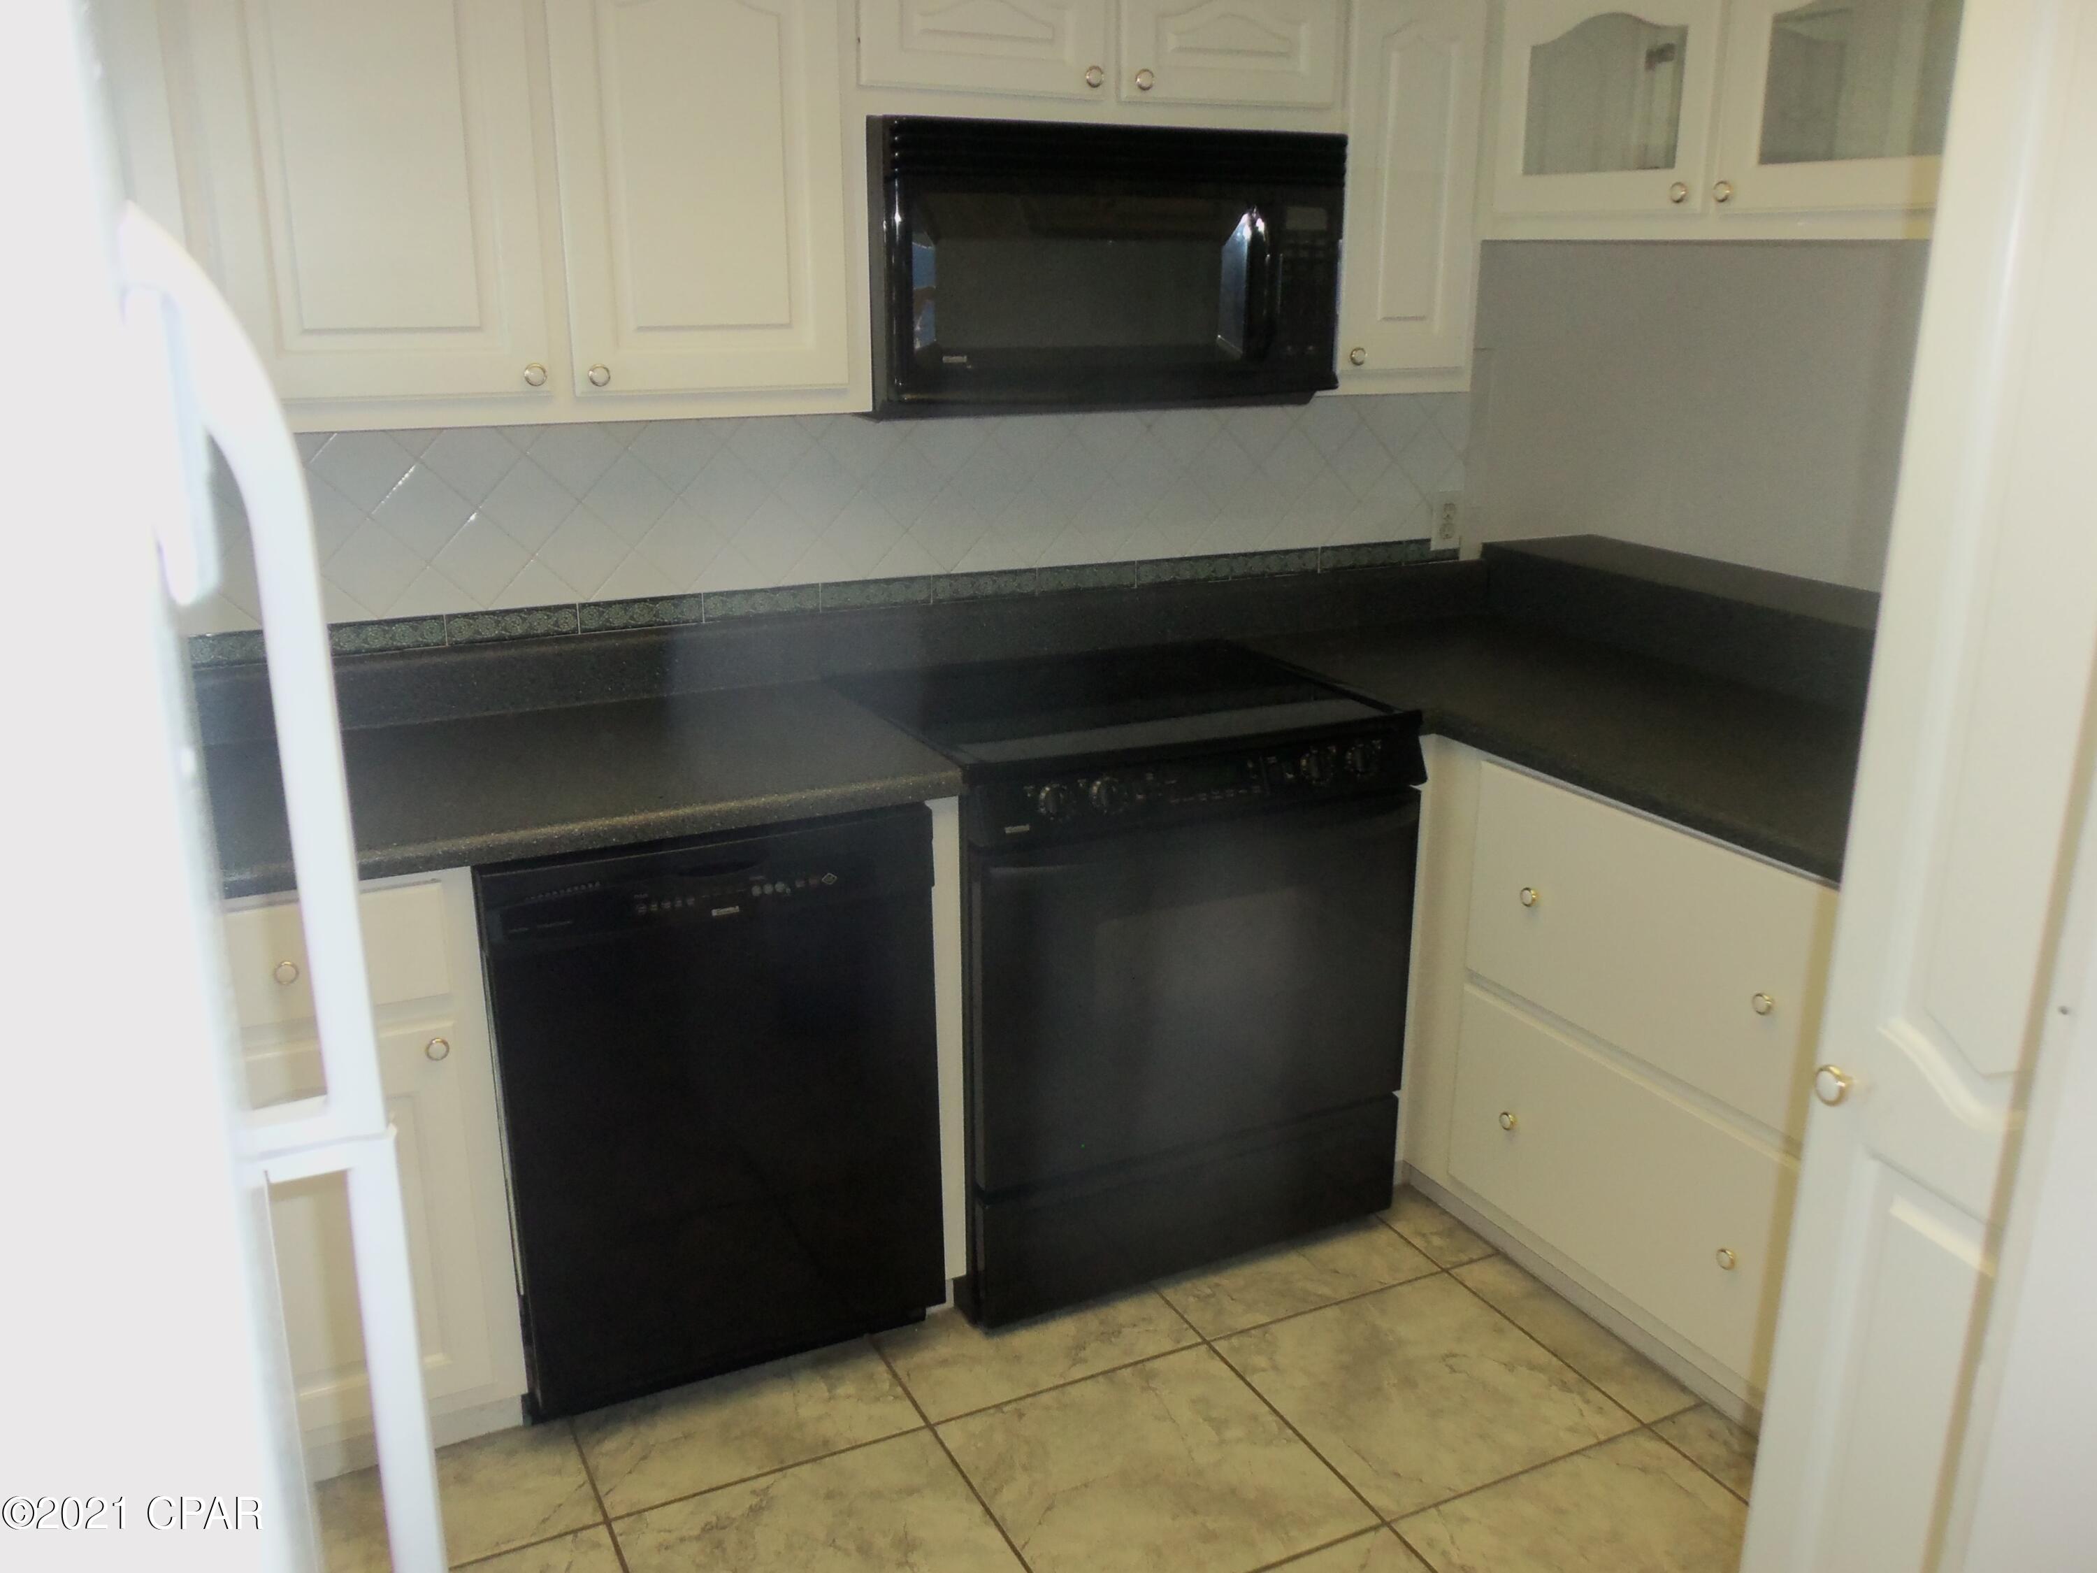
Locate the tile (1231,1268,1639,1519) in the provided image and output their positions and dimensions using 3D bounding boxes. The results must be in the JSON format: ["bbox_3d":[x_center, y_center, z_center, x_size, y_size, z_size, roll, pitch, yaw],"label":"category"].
[{"bbox_3d":[0.543,0.881,2.490,0.447,0.010,0.447,-8,18,-25],"label":"tile"}]

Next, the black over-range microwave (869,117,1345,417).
[{"bbox_3d":[0.038,-0.805,2.677,0.758,0.404,0.410,-8,18,-25],"label":"black over-range microwave"}]

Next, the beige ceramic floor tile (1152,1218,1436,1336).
[{"bbox_3d":[0.345,0.771,2.881,0.447,0.010,0.440,-8,18,-25],"label":"beige ceramic floor tile"}]

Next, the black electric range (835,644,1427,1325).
[{"bbox_3d":[0.108,0.286,2.845,0.762,0.905,0.640,-8,18,-25],"label":"black electric range"}]

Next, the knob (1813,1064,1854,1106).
[{"bbox_3d":[0.594,0.225,1.280,0.027,0.030,0.030,-6,17,-19],"label":"knob"}]

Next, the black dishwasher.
[{"bbox_3d":[-0.554,0.405,2.565,0.605,0.852,0.600,-8,18,-25],"label":"black dishwasher"}]

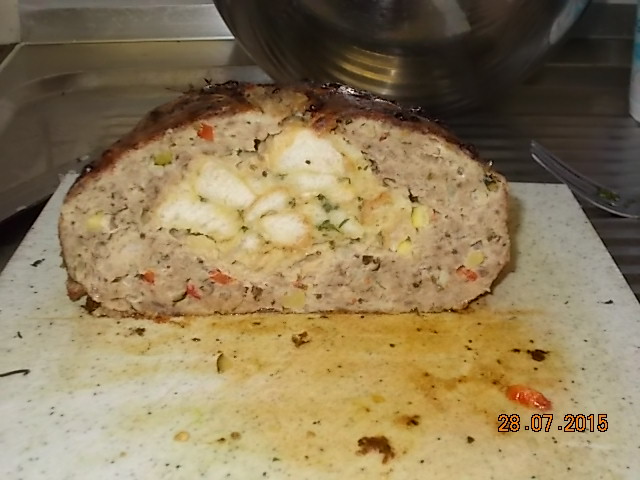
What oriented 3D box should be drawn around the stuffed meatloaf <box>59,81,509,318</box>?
[{"bbox_3d":[-0.015,-0.031,0.380,0.162,0.079,0.110,-1,25,-3],"label":"stuffed meatloaf"}]

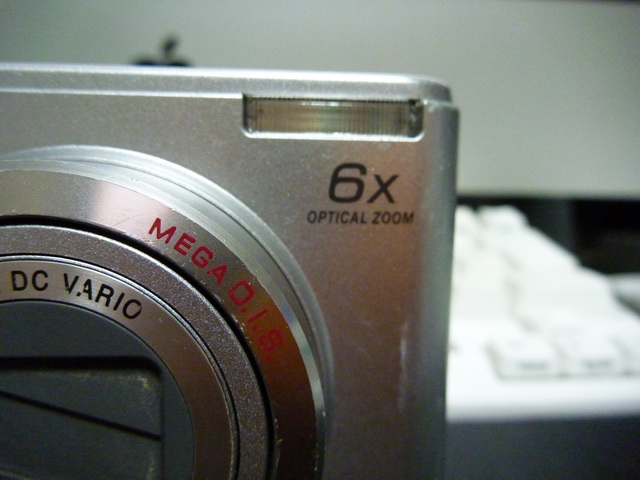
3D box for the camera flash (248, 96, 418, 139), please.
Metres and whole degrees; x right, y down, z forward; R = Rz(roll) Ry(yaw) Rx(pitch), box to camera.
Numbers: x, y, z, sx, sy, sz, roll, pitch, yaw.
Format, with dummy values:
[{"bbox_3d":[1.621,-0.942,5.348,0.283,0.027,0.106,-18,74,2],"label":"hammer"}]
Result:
[{"bbox_3d":[0.001,-0.013,0.054,0.018,0.004,0.004,0,7,-4],"label":"camera flash"}]

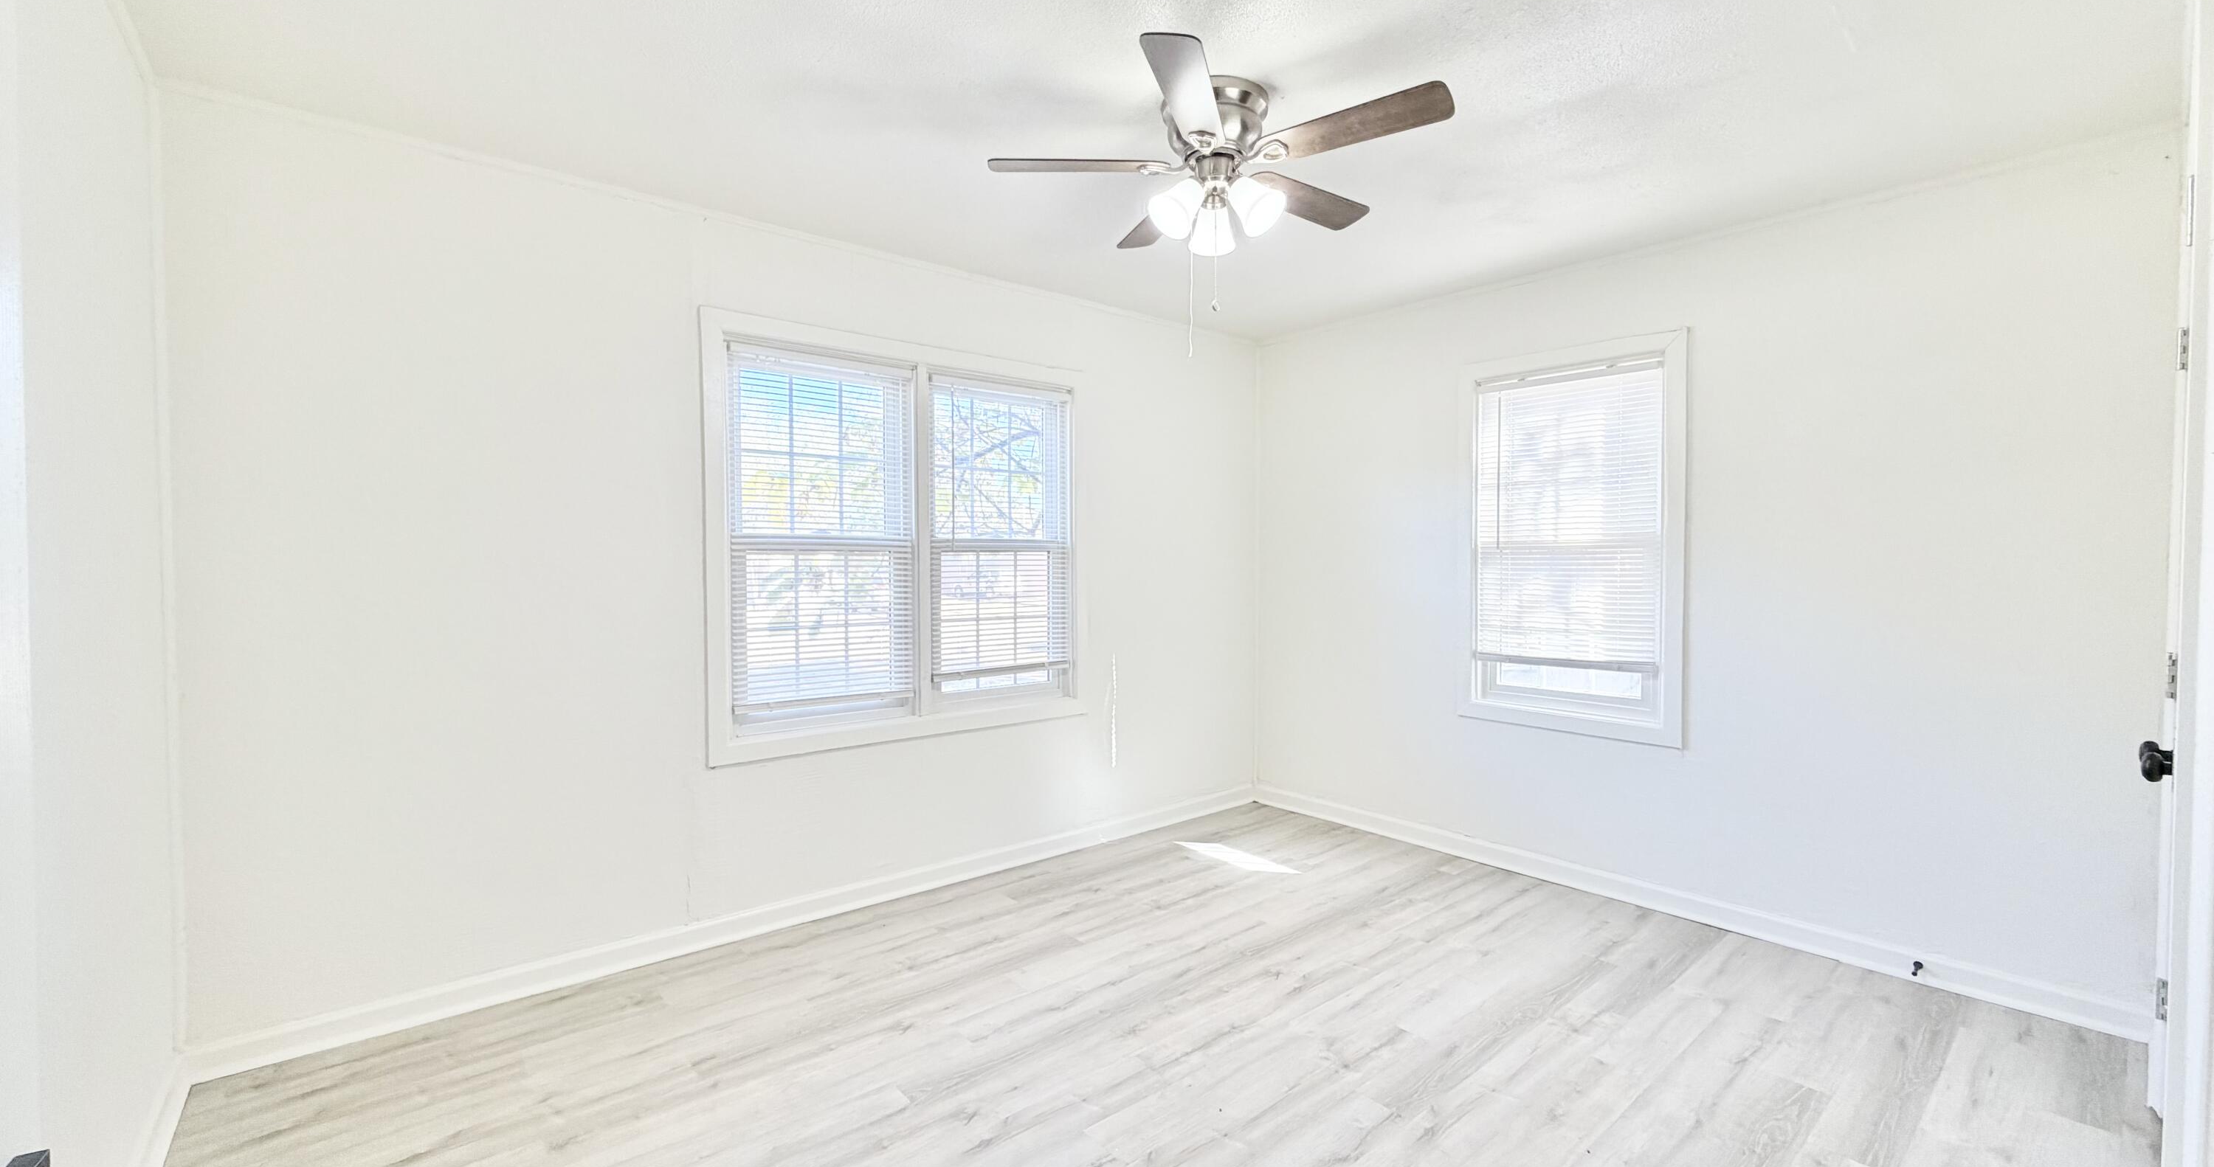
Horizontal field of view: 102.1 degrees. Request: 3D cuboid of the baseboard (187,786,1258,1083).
[{"bbox_3d":[-0.740,1.158,3.487,3.978,0.092,0.020,-1,2,-40],"label":"baseboard"}]

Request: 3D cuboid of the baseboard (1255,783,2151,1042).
[{"bbox_3d":[1.785,1.151,3.578,0.020,0.092,3.103,-1,2,-40],"label":"baseboard"}]

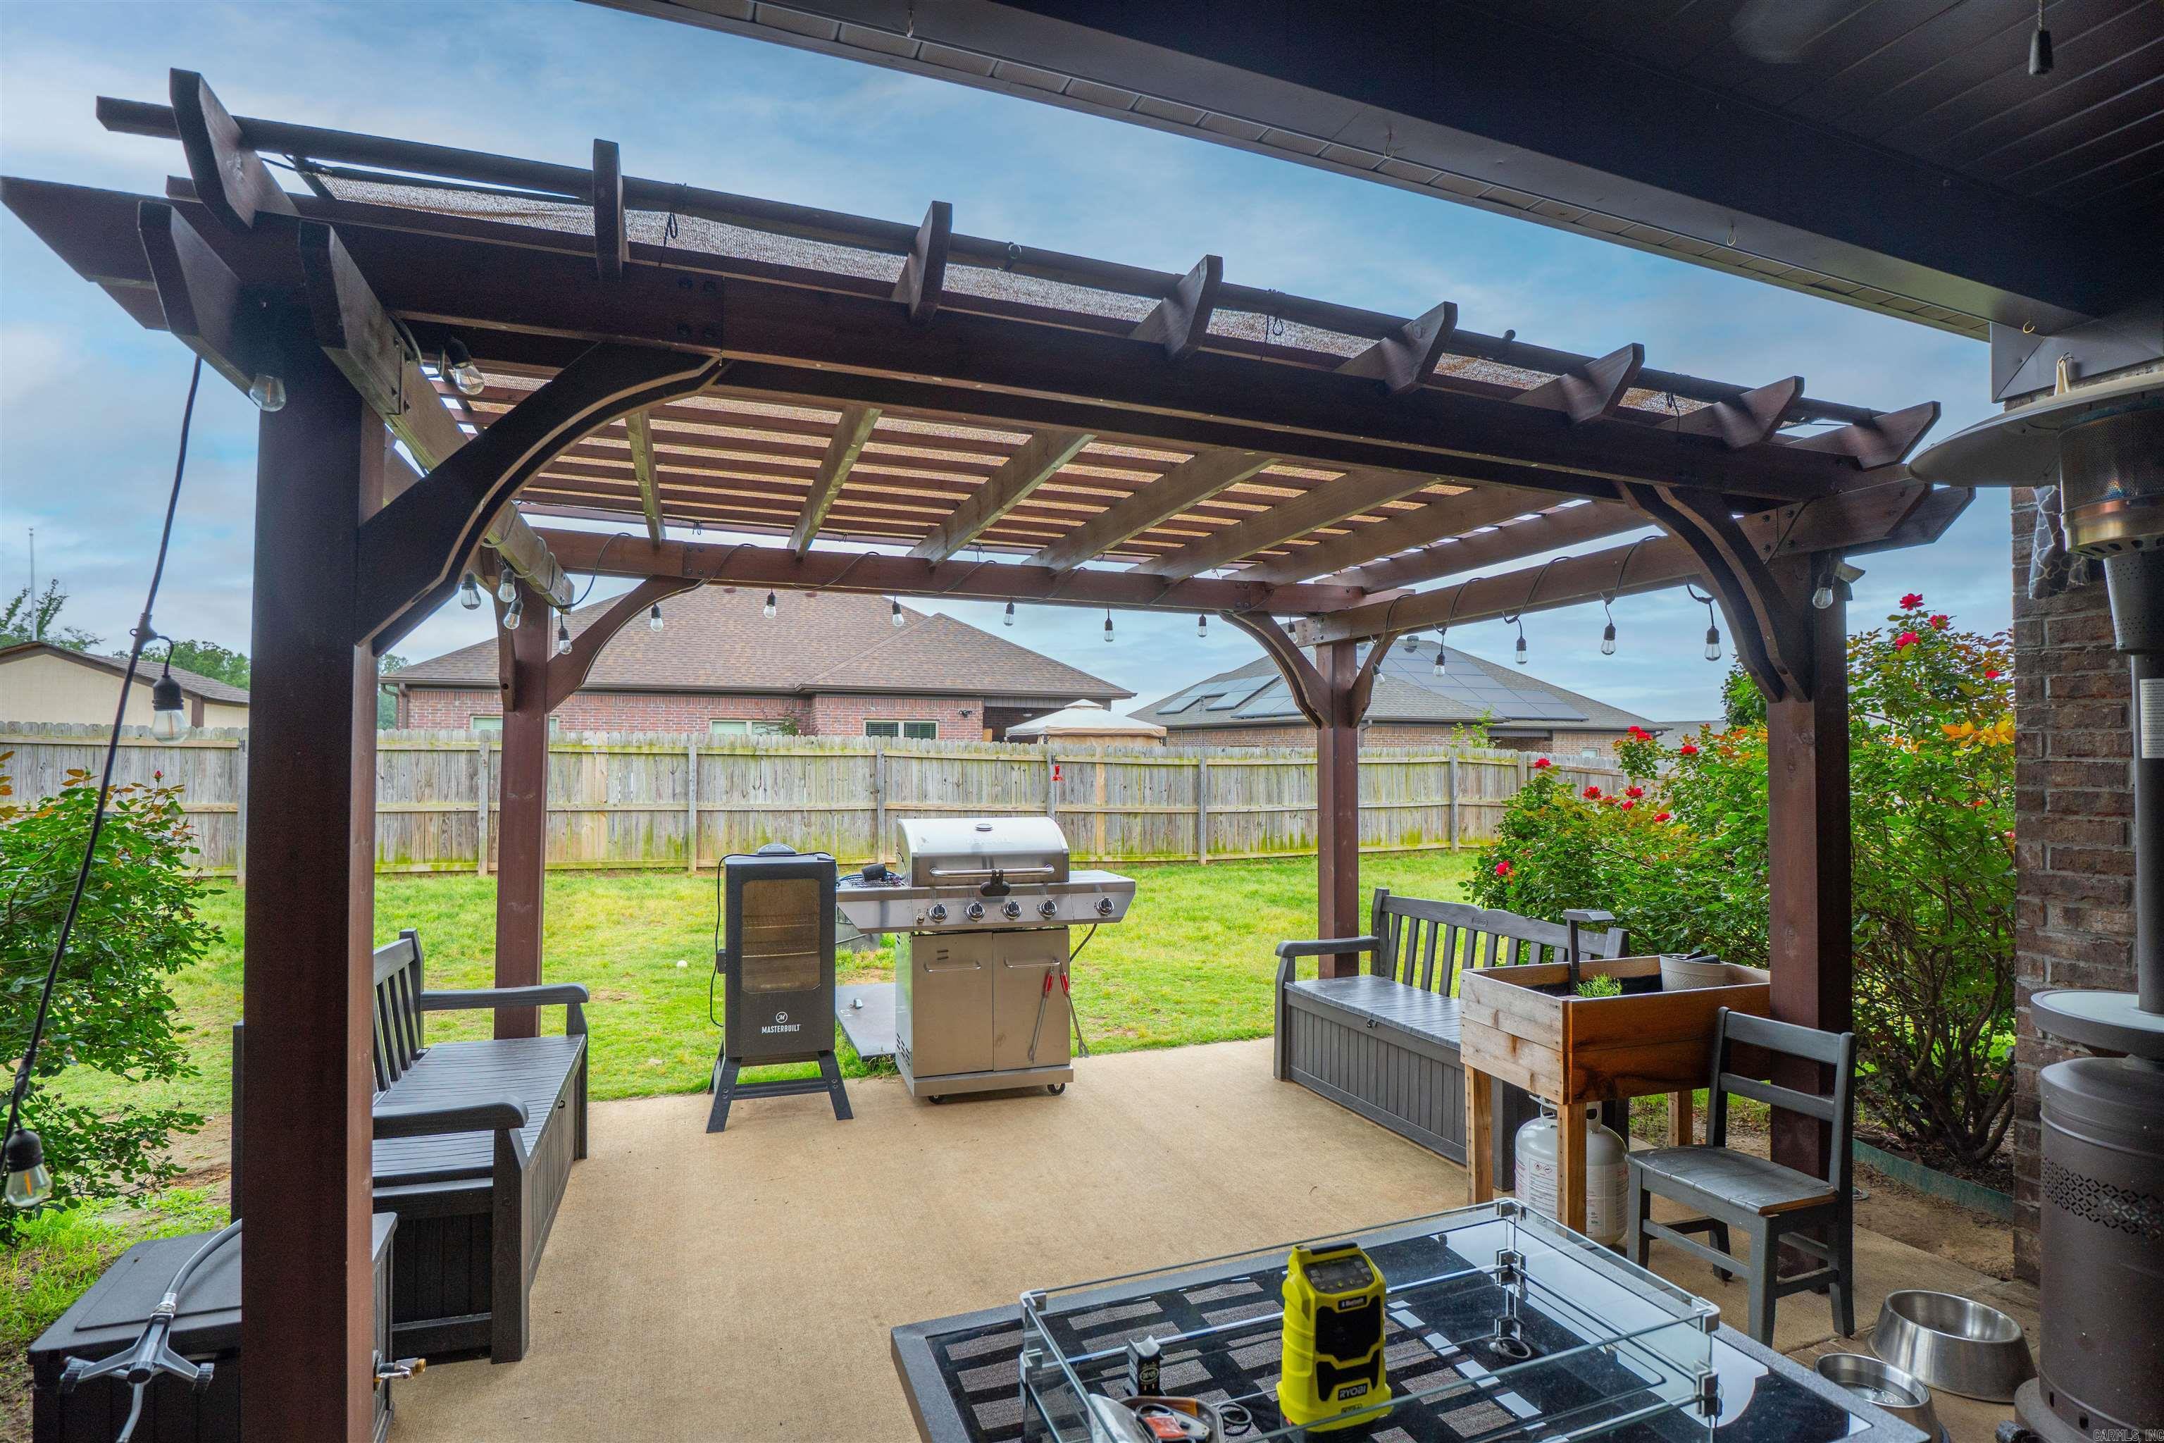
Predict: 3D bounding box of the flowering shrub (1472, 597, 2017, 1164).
[{"bbox_3d":[2.999,0.614,4.088,1.400,2.000,2.600,1,-1,-21],"label":"flowering shrub"}]

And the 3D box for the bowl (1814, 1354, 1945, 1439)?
[{"bbox_3d":[1.773,1.519,2.157,0.250,0.082,0.250,0,-1,0],"label":"bowl"}]

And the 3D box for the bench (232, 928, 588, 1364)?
[{"bbox_3d":[-1.887,1.148,2.899,0.600,0.865,1.320,1,-1,-21],"label":"bench"}]

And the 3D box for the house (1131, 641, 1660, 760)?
[{"bbox_3d":[10.480,-0.057,31.309,13.000,5.450,11.500,1,-1,-21],"label":"house"}]

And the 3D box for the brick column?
[{"bbox_3d":[2.885,0.346,2.593,0.420,2.470,0.420,1,-1,-21],"label":"brick column"}]

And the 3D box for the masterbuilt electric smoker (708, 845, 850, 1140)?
[{"bbox_3d":[-1.264,1.072,4.077,0.540,1.090,0.470,0,-1,-15],"label":"masterbuilt electric smoker"}]

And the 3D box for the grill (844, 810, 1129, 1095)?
[{"bbox_3d":[-0.428,1.030,4.279,1.270,1.185,0.580,0,-1,-12],"label":"grill"}]

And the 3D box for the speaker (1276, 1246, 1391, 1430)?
[{"bbox_3d":[0.360,0.869,1.396,0.135,0.225,0.115,0,-1,-16],"label":"speaker"}]

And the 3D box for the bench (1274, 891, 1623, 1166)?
[{"bbox_3d":[1.438,1.176,3.947,0.600,0.865,1.320,1,-1,-24],"label":"bench"}]

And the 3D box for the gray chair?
[{"bbox_3d":[1.768,1.196,2.580,0.380,0.745,0.360,1,-1,-24],"label":"gray chair"}]

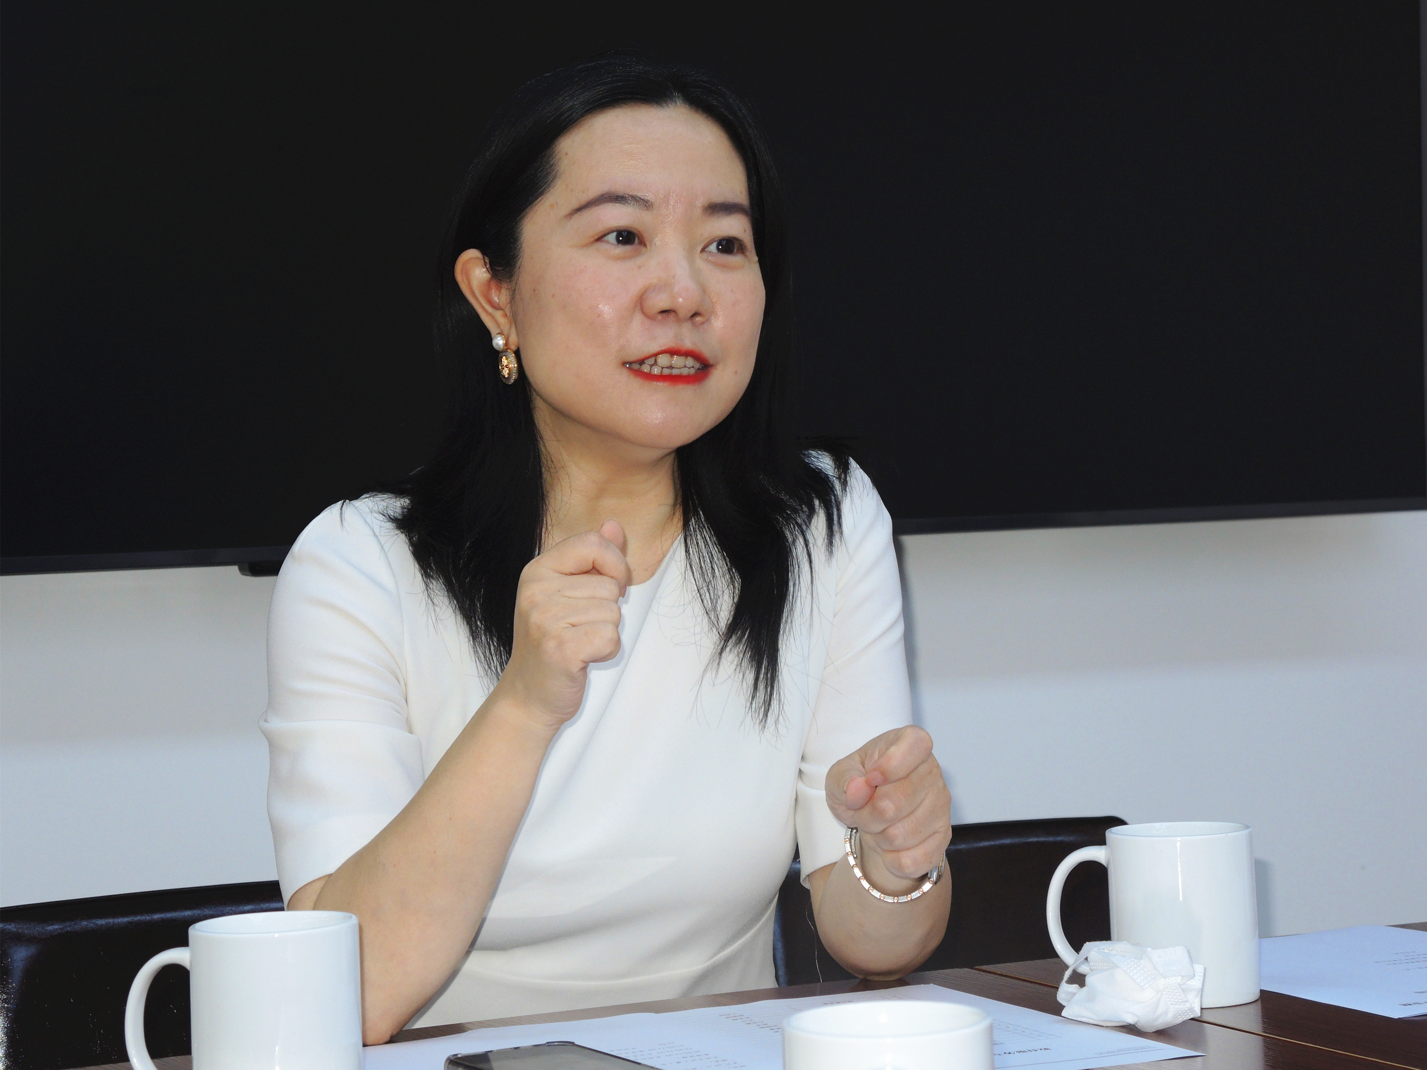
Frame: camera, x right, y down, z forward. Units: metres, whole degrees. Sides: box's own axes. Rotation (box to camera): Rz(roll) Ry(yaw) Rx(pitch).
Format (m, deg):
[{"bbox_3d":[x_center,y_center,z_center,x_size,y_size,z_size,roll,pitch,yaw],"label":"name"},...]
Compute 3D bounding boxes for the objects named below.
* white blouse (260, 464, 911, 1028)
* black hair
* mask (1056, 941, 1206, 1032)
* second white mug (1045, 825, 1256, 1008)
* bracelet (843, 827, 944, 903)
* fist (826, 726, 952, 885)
[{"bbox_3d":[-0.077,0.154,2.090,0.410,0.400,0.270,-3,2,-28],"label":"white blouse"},{"bbox_3d":[-0.056,-0.085,2.050,0.265,0.390,0.240,-3,2,-26],"label":"black hair"},{"bbox_3d":[0.228,0.246,1.912,0.082,0.043,0.062,-2,2,0],"label":"mask"},{"bbox_3d":[0.248,0.214,1.984,0.117,0.096,0.083,-2,2,0],"label":"second white mug"},{"bbox_3d":[0.097,0.171,1.880,0.058,0.058,0.012,-1,-22,3],"label":"bracelet"},{"bbox_3d":[0.091,0.140,1.815,0.068,0.078,0.090,-2,-15,3],"label":"fist"}]

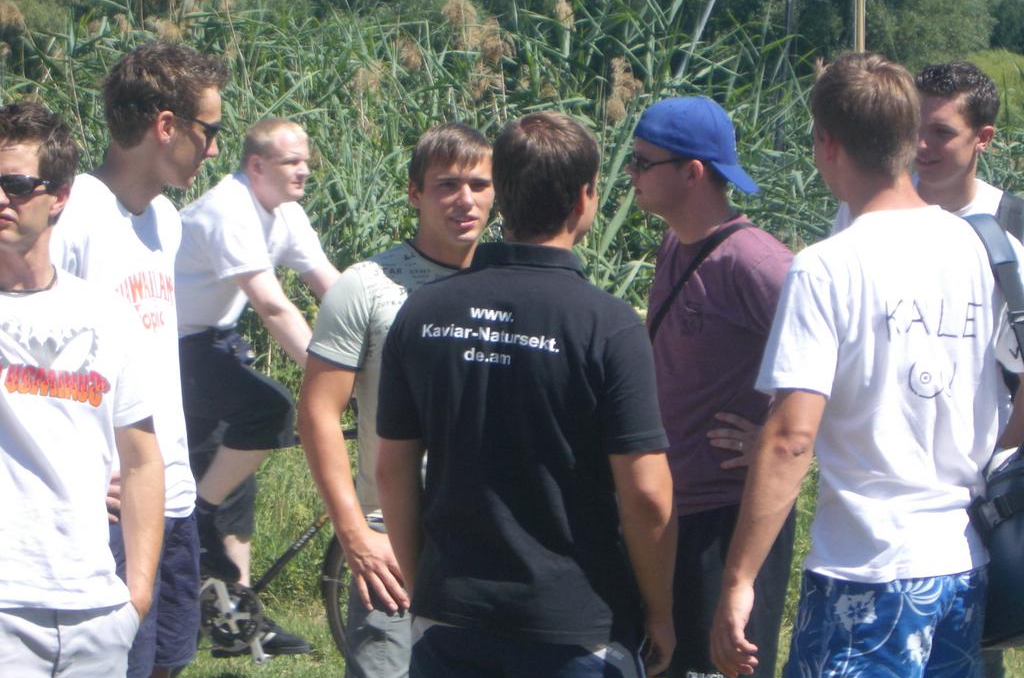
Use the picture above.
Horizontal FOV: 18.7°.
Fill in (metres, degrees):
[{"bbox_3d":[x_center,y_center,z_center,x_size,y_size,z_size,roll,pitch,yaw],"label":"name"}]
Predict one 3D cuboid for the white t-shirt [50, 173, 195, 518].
[{"bbox_3d":[-0.772,0.014,5.900,0.310,0.670,0.500,2,3,33],"label":"white t-shirt"}]

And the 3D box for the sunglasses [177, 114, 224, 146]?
[{"bbox_3d":[-0.611,-0.398,5.870,0.145,0.048,0.145,13,5,9],"label":"sunglasses"}]

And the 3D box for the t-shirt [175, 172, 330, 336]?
[{"bbox_3d":[-0.794,-0.243,8.950,0.360,0.530,0.500,18,10,22],"label":"t-shirt"}]

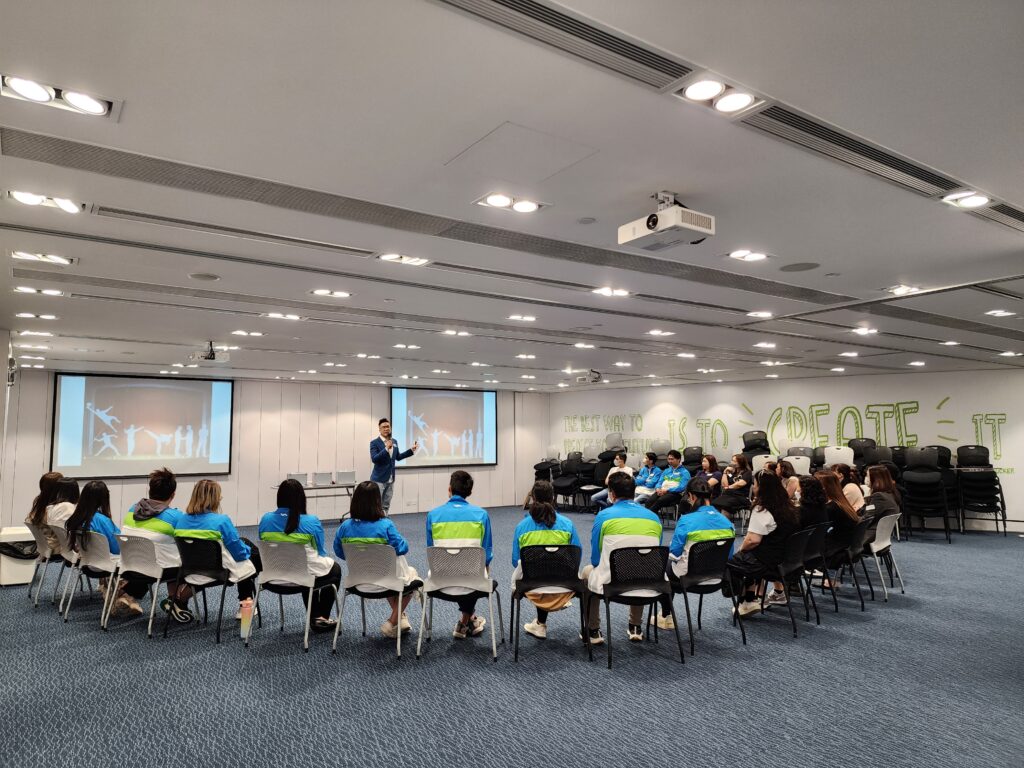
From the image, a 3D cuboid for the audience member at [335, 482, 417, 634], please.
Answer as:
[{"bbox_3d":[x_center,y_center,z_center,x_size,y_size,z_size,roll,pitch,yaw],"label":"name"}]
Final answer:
[{"bbox_3d":[-0.949,1.371,5.328,0.540,1.230,0.680,-1,-5,14],"label":"audience member"}]

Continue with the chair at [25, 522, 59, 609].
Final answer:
[{"bbox_3d":[-4.465,1.731,6.768,0.530,0.780,0.520,4,-6,-41],"label":"chair"}]

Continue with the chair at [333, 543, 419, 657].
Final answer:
[{"bbox_3d":[-0.984,1.587,5.155,0.540,0.790,0.510,-2,-5,17],"label":"chair"}]

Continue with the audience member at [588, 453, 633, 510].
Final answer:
[{"bbox_3d":[1.903,1.987,13.133,0.780,1.280,0.520,3,-6,-37],"label":"audience member"}]

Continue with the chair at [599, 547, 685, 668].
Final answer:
[{"bbox_3d":[0.875,1.562,4.938,0.540,0.790,0.510,1,-5,-11],"label":"chair"}]

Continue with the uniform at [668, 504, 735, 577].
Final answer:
[{"bbox_3d":[1.462,1.238,5.298,0.480,0.580,0.330,2,-5,-24],"label":"uniform"}]

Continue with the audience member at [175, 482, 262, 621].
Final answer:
[{"bbox_3d":[-2.345,1.409,5.717,0.520,1.230,0.680,-2,-5,21],"label":"audience member"}]

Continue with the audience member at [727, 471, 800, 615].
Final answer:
[{"bbox_3d":[2.067,1.378,5.835,0.700,1.270,0.500,-4,-6,40],"label":"audience member"}]

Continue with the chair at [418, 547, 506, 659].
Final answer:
[{"bbox_3d":[-0.369,1.565,5.038,0.540,0.790,0.530,-1,-5,5],"label":"chair"}]

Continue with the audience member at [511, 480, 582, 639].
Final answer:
[{"bbox_3d":[0.264,1.348,5.171,0.520,1.230,0.760,-1,-5,1],"label":"audience member"}]

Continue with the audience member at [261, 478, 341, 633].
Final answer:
[{"bbox_3d":[-1.655,1.395,5.484,0.460,1.230,0.620,-2,-5,19],"label":"audience member"}]

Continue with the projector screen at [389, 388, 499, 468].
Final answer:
[{"bbox_3d":[-1.406,0.960,14.683,2.580,1.660,0.060,3,-6,-35],"label":"projector screen"}]

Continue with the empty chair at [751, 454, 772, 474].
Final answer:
[{"bbox_3d":[4.038,1.544,10.864,0.530,0.790,0.520,-3,-5,27],"label":"empty chair"}]

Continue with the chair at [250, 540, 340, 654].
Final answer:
[{"bbox_3d":[-1.693,1.604,5.332,0.540,0.790,0.510,-2,-5,17],"label":"chair"}]

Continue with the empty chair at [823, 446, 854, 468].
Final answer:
[{"bbox_3d":[4.809,1.317,10.103,0.550,0.790,0.530,-4,-6,41],"label":"empty chair"}]

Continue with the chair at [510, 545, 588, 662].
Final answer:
[{"bbox_3d":[0.280,1.554,5.008,0.540,0.800,0.530,0,-5,-1],"label":"chair"}]

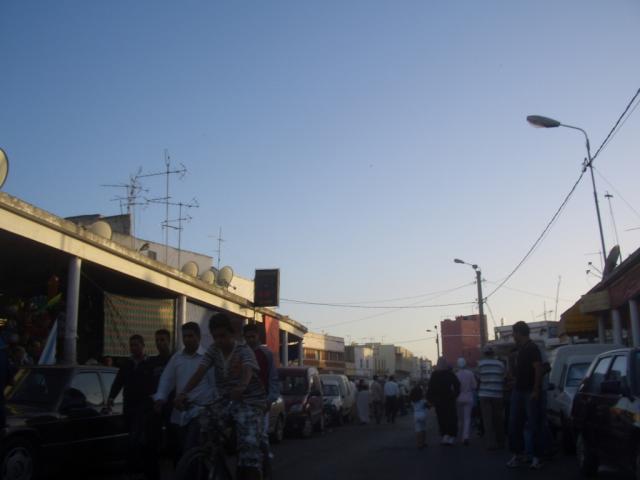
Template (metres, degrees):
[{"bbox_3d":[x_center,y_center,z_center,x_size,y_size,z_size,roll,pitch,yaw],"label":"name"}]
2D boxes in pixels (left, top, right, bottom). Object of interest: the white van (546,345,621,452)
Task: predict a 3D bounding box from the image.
[{"bbox_3d":[4.971,2.697,11.385,1.580,1.790,4.000,-4,-14,12],"label":"white van"}]

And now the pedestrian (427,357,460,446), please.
[{"bbox_3d":[2.421,3.132,12.592,0.600,1.630,0.450,-3,-14,8],"label":"pedestrian"}]

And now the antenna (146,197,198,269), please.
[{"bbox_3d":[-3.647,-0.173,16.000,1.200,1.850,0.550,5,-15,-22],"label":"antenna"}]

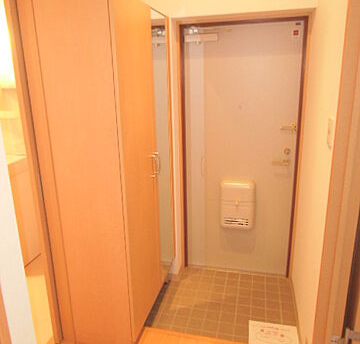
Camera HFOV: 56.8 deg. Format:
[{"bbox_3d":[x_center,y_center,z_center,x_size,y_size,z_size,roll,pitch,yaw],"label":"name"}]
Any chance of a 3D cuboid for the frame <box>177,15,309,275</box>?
[{"bbox_3d":[0.430,-0.099,2.465,0.880,1.927,0.122,3,16,13],"label":"frame"}]

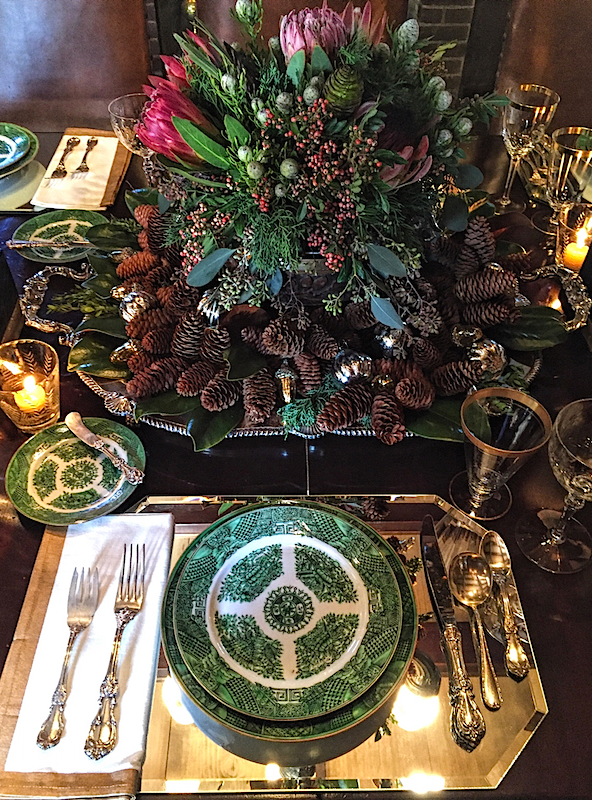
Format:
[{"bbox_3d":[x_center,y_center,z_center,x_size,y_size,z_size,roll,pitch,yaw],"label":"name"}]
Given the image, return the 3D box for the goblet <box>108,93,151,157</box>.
[{"bbox_3d":[-0.269,-0.464,1.216,0.108,0.145,0.108,0,46,0],"label":"goblet"}]

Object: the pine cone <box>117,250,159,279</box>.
[{"bbox_3d":[-0.233,-0.201,0.988,0.071,0.037,0.037,-31,54,-20],"label":"pine cone"}]

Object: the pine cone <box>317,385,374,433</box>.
[{"bbox_3d":[0.060,0.008,0.819,0.080,0.041,0.041,-35,55,-24],"label":"pine cone"}]

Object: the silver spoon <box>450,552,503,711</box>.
[{"bbox_3d":[0.176,0.211,0.633,0.043,0.025,0.152,1,46,0],"label":"silver spoon"}]

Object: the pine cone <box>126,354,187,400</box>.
[{"bbox_3d":[-0.179,-0.033,0.862,0.080,0.038,0.038,-28,53,-19],"label":"pine cone"}]

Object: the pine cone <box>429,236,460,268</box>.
[{"bbox_3d":[0.213,-0.210,0.955,0.064,0.038,0.038,11,41,-30],"label":"pine cone"}]

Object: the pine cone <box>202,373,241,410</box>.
[{"bbox_3d":[-0.088,-0.010,0.795,0.038,0.038,0.064,27,44,23],"label":"pine cone"}]

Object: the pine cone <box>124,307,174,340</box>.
[{"bbox_3d":[-0.188,-0.099,0.860,0.066,0.036,0.036,-19,50,-17],"label":"pine cone"}]

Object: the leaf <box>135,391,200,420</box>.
[{"bbox_3d":[-0.156,0.006,0.846,0.092,0.022,0.052,-15,56,1],"label":"leaf"}]

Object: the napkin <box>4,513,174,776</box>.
[{"bbox_3d":[-0.190,0.227,0.659,0.118,0.012,0.256,-1,47,-1],"label":"napkin"}]

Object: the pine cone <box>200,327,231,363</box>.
[{"bbox_3d":[-0.104,-0.069,0.851,0.040,0.040,0.056,9,91,-1],"label":"pine cone"}]

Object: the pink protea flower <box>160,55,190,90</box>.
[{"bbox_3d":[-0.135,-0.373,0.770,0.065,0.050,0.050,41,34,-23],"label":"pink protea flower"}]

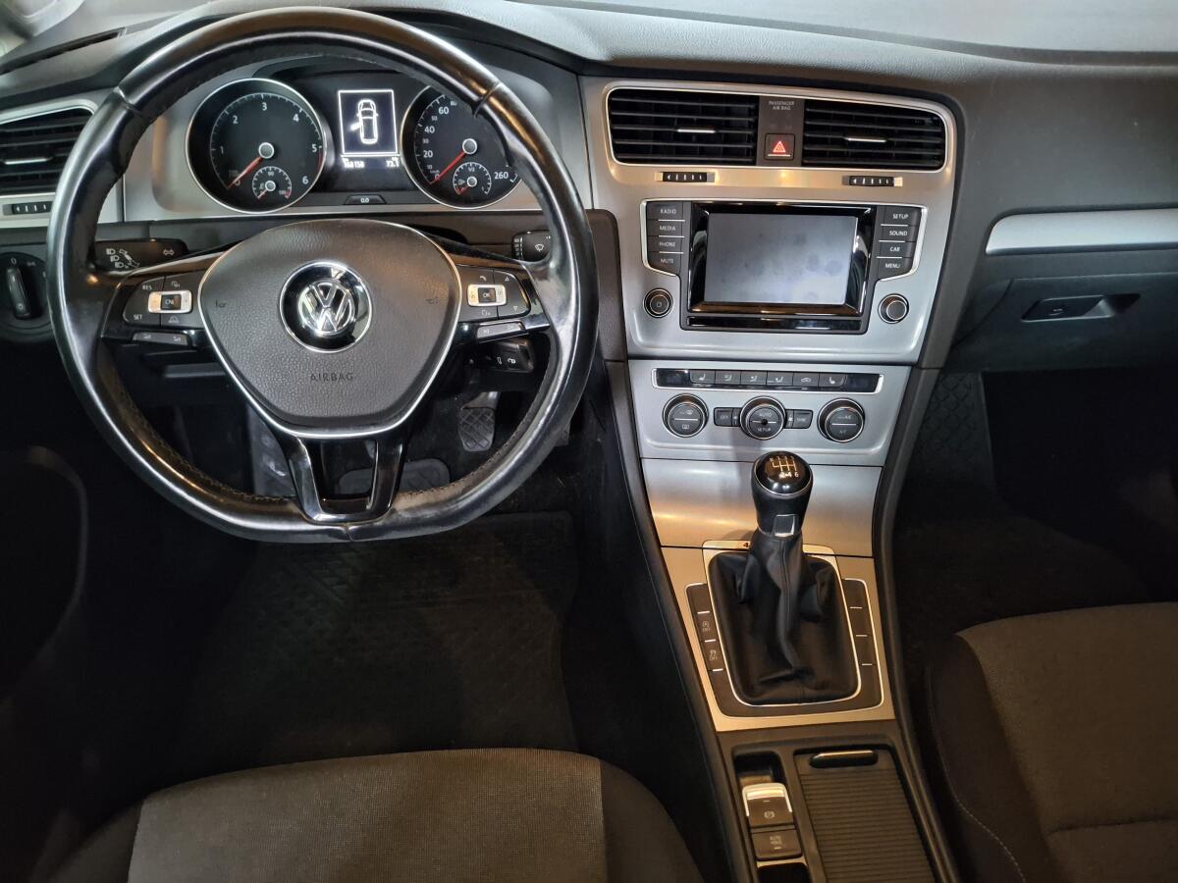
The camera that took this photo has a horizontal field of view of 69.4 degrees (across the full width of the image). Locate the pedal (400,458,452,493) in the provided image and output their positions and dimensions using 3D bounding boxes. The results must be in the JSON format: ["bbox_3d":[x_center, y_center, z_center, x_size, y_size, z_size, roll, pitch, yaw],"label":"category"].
[{"bbox_3d":[-0.247,0.055,1.270,0.080,0.065,0.030,-1,16,0],"label":"pedal"}]

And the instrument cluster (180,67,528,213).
[{"bbox_3d":[-0.200,-0.261,0.745,0.305,0.125,0.060,-2,12,-2],"label":"instrument cluster"}]

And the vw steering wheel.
[{"bbox_3d":[-0.176,-0.104,0.599,0.372,0.362,0.090,-2,13,-3],"label":"vw steering wheel"}]

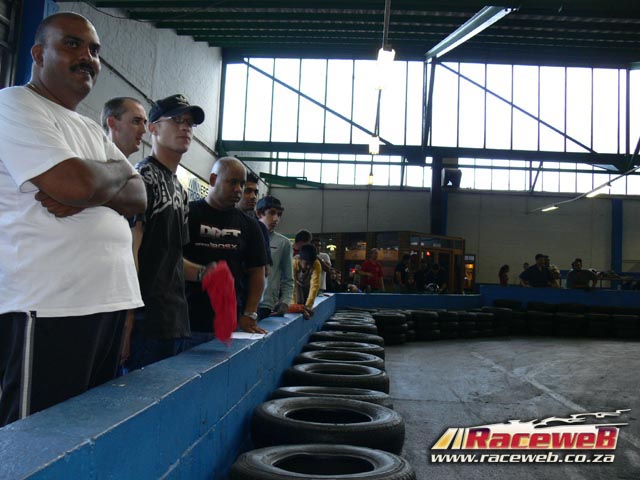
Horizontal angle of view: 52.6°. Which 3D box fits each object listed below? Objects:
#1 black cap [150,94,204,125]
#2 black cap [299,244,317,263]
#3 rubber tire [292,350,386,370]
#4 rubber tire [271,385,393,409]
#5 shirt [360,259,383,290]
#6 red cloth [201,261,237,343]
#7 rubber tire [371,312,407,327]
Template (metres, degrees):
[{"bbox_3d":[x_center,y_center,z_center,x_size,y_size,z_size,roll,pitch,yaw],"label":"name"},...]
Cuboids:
[{"bbox_3d":[-0.605,-0.551,2.730,0.250,0.130,0.170,0,-3,29],"label":"black cap"},{"bbox_3d":[-0.118,0.127,6.100,0.170,0.140,0.220,3,17,-20],"label":"black cap"},{"bbox_3d":[0.131,0.864,4.350,0.610,0.180,0.610,2,-3,0],"label":"rubber tire"},{"bbox_3d":[0.052,0.848,3.200,0.610,0.180,0.610,2,-3,0],"label":"rubber tire"},{"bbox_3d":[1.114,0.768,14.000,0.500,0.680,0.280,1,-3,21],"label":"shirt"},{"bbox_3d":[-0.416,0.256,2.650,0.120,0.340,0.130,0,-4,37],"label":"red cloth"},{"bbox_3d":[1.004,1.184,9.700,0.600,0.170,0.600,2,-3,0],"label":"rubber tire"}]

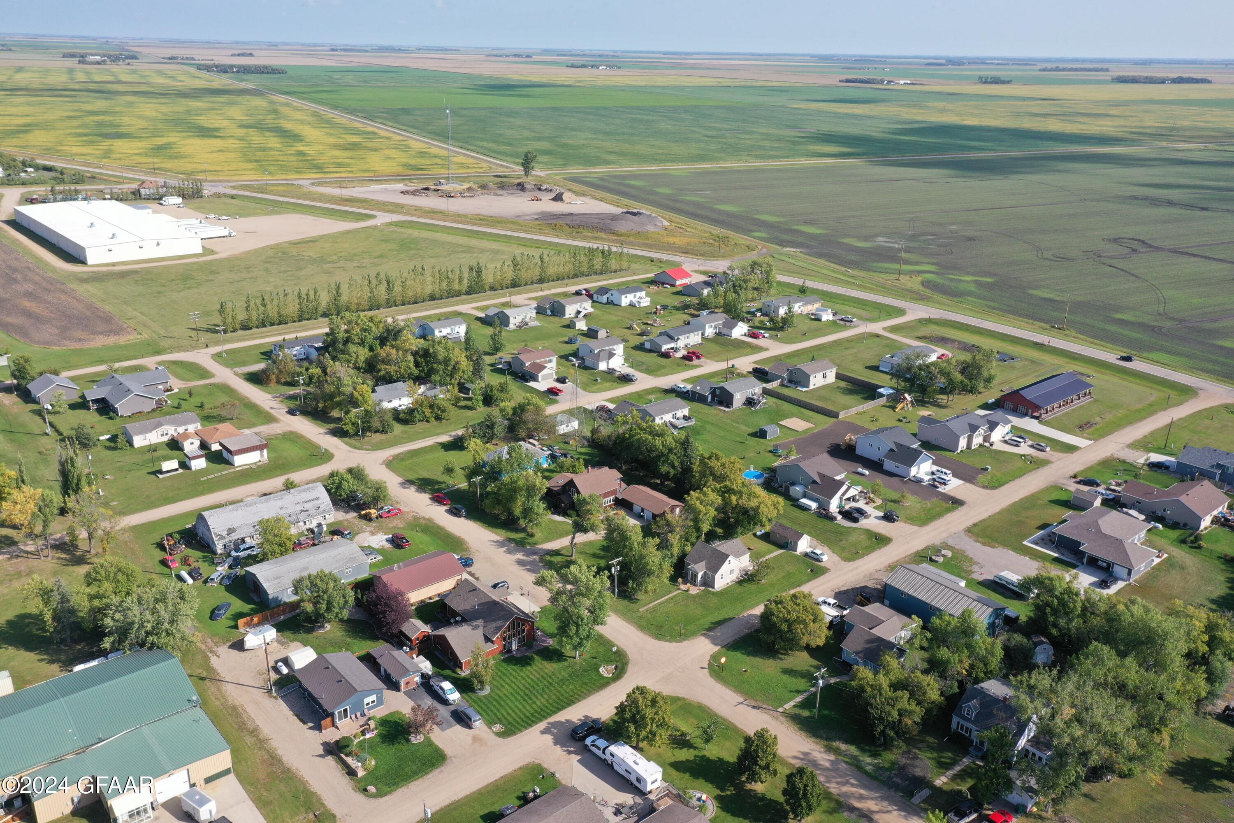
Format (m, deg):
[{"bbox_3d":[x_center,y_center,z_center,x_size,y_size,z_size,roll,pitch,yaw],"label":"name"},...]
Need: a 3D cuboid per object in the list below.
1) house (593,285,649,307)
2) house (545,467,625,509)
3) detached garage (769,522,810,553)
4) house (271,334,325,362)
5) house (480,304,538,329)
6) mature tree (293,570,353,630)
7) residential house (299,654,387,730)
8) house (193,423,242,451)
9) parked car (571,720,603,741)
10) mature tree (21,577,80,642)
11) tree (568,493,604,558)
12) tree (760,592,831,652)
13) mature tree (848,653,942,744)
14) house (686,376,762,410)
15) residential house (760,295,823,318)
[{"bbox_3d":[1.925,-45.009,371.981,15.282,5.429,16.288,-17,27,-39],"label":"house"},{"bbox_3d":[-6.260,17.340,220.400,13.400,6.300,12.000,-15,26,-37],"label":"house"},{"bbox_3d":[34.811,24.957,192.718,3.619,3.469,6.937,-17,27,-39],"label":"detached garage"},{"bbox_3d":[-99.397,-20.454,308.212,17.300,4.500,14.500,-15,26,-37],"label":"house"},{"bbox_3d":[-37.168,-34.225,341.382,13.875,5.630,14.076,-17,27,-39],"label":"house"},{"bbox_3d":[-49.202,31.900,161.008,9.600,10.000,9.600,-17,27,-39],"label":"mature tree"},{"bbox_3d":[-42.432,42.010,147.726,9.000,4.500,12.800,-16,27,-37],"label":"residential house"},{"bbox_3d":[-106.862,6.425,258.691,9.200,3.900,10.900,-16,27,-38],"label":"house"},{"bbox_3d":[-4.836,50.401,153.046,4.750,1.700,1.920,-15,26,-35],"label":"parked car"},{"bbox_3d":[-96.120,33.860,163.080,8.000,12.800,8.000,-15,26,-37],"label":"mature tree"},{"bbox_3d":[-6.036,22.455,187.590,7.000,14.000,7.000,1,21,0],"label":"tree"},{"bbox_3d":[29.869,35.628,160.651,11.440,10.000,11.440,1,21,0],"label":"tree"},{"bbox_3d":[41.964,43.846,145.407,13.740,13.650,13.740,1,21,0],"label":"mature tree"},{"bbox_3d":[32.610,-6.490,286.270,17.200,5.400,14.600,-15,26,-37],"label":"house"},{"bbox_3d":[67.576,-41.132,369.593,24.900,5.800,9.000,-15,26,-36],"label":"residential house"}]

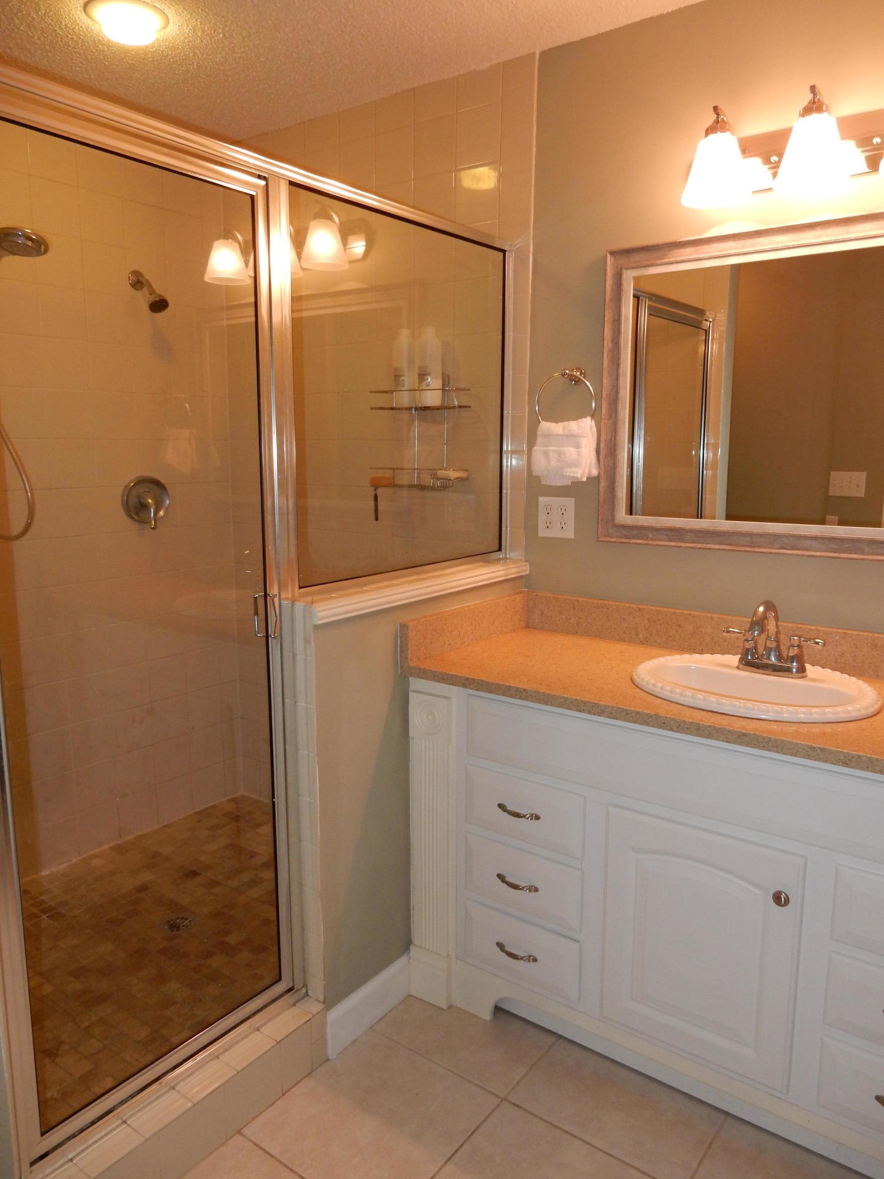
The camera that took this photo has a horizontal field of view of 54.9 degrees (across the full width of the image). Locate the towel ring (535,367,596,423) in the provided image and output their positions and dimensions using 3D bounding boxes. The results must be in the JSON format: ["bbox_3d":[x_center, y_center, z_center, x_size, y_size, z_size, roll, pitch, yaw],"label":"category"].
[{"bbox_3d":[0.349,-0.506,2.315,0.178,0.190,0.078,7,12,35],"label":"towel ring"}]

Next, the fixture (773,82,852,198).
[{"bbox_3d":[0.792,-0.962,1.808,0.154,0.204,0.165,7,12,35],"label":"fixture"}]

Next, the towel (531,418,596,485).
[{"bbox_3d":[0.334,-0.376,2.322,0.172,0.182,0.080,7,12,35],"label":"towel"}]

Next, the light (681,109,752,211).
[{"bbox_3d":[0.626,-0.983,1.926,0.154,0.204,0.165,7,12,35],"label":"light"}]

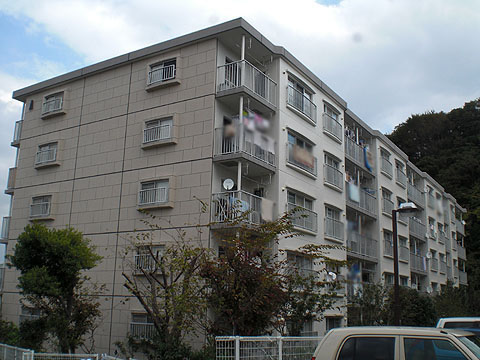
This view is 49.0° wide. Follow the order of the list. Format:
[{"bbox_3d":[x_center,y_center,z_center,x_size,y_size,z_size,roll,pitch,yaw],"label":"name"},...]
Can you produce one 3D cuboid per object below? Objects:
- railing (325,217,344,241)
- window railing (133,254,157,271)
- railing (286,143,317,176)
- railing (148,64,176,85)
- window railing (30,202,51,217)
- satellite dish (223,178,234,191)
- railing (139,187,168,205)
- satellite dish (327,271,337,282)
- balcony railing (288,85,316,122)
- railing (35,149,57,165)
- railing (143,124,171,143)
[{"bbox_3d":[4.614,2.462,25.857,0.150,0.905,2.368,-7,-16,32],"label":"railing"},{"bbox_3d":[-3.626,3.317,20.866,1.460,0.676,0.110,-7,-16,32],"label":"window railing"},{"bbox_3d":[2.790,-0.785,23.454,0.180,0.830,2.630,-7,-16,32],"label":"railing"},{"bbox_3d":[-3.316,-4.470,22.647,1.500,0.590,0.150,-7,-16,32],"label":"railing"},{"bbox_3d":[-9.535,1.452,25.286,1.480,0.600,0.150,-7,-16,32],"label":"window railing"},{"bbox_3d":[-0.418,0.177,19.821,0.460,0.470,0.250,3,-14,-5],"label":"satellite dish"},{"bbox_3d":[-3.477,0.680,21.407,1.470,0.570,0.150,-7,-16,32],"label":"railing"},{"bbox_3d":[4.236,4.468,24.394,0.460,0.480,0.250,3,-14,-6],"label":"satellite dish"},{"bbox_3d":[2.855,-3.407,24.248,0.150,0.892,2.958,-7,-16,32],"label":"balcony railing"},{"bbox_3d":[-9.477,-1.125,25.922,1.500,0.610,0.150,-7,-16,32],"label":"railing"},{"bbox_3d":[-3.416,-1.878,22.036,1.500,0.580,0.150,-7,-16,32],"label":"railing"}]

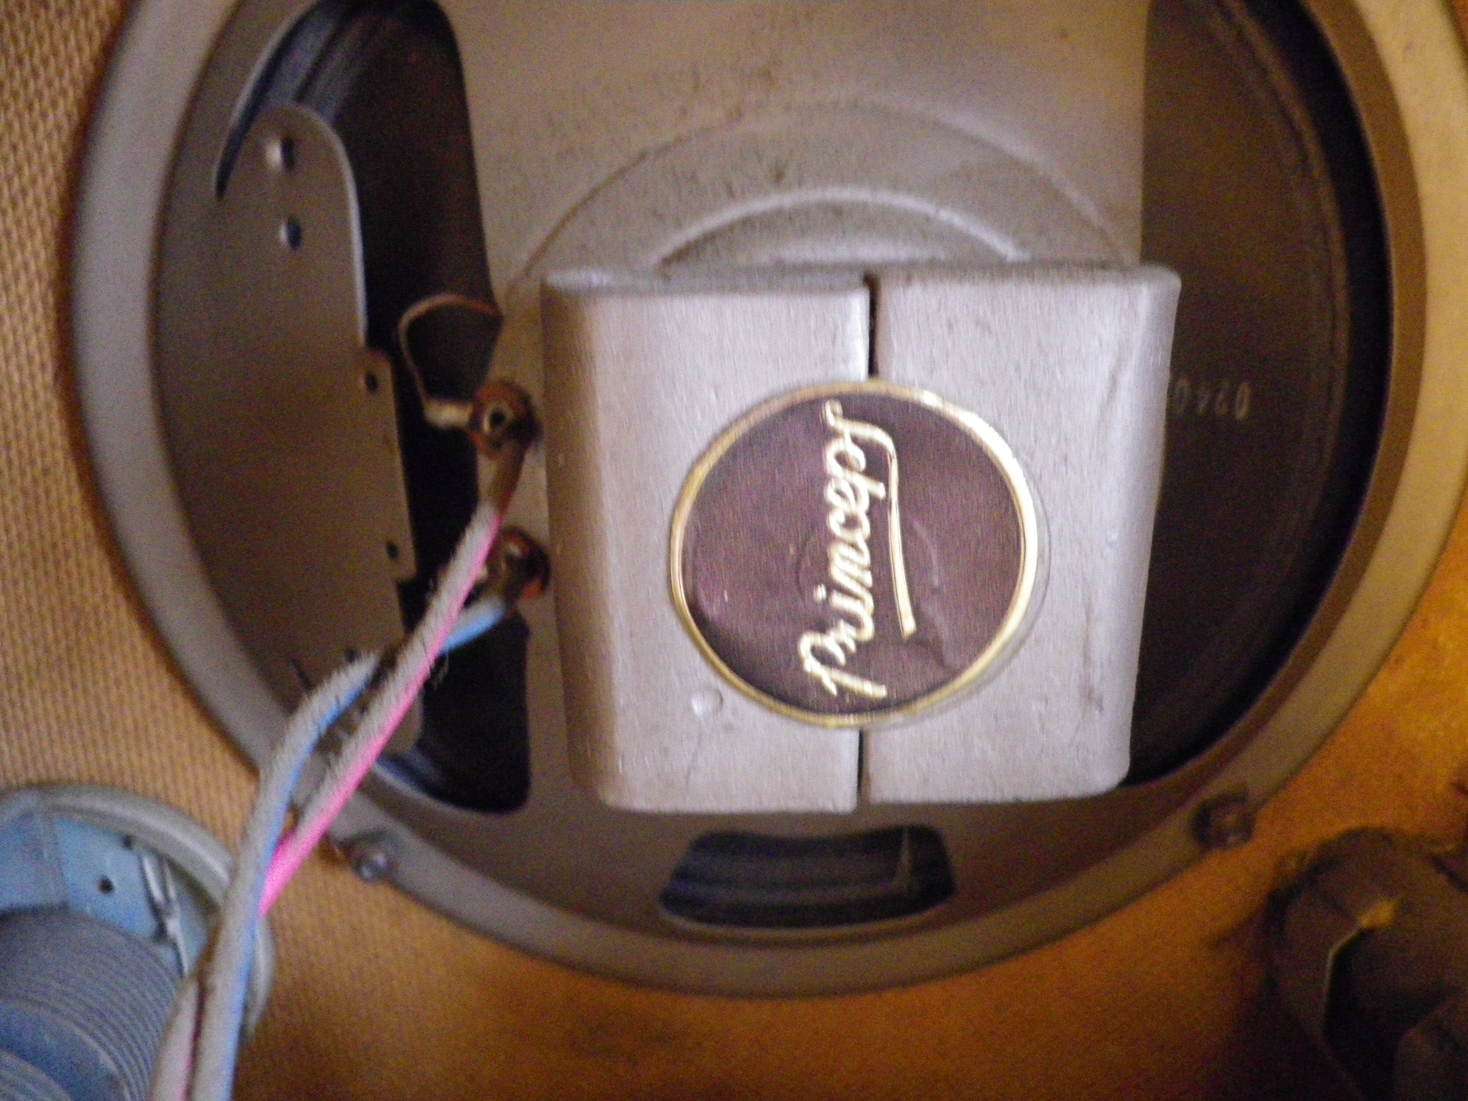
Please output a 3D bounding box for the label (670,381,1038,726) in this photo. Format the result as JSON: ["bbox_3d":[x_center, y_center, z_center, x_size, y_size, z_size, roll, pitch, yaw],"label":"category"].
[{"bbox_3d":[0.013,0.001,0.124,0.038,0.038,0.002,0,18,-1],"label":"label"}]

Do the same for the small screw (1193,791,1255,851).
[{"bbox_3d":[0.094,0.052,0.227,0.010,0.010,0.006,0,18,-1],"label":"small screw"}]

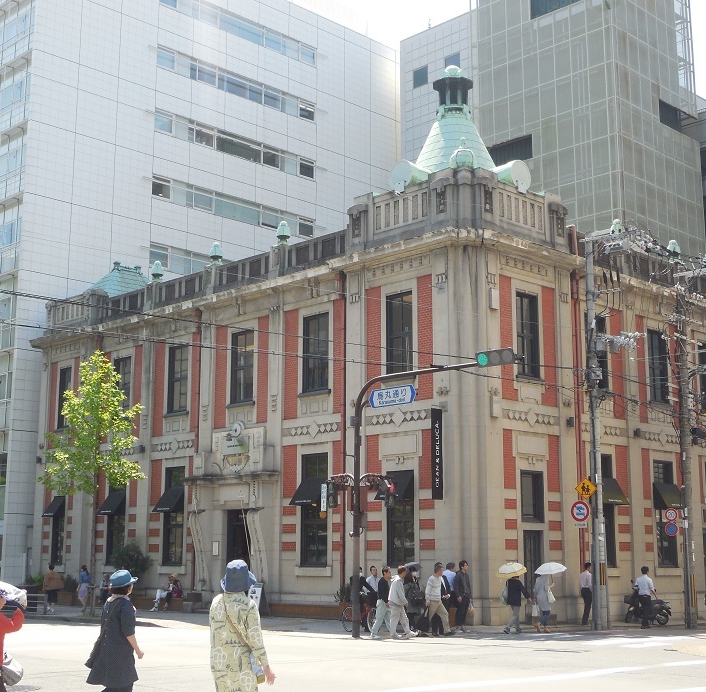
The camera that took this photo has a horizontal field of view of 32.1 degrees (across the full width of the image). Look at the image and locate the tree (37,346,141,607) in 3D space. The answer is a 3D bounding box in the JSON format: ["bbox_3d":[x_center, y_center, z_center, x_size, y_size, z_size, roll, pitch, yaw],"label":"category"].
[{"bbox_3d":[-8.242,4.318,39.367,3.253,8.481,3.186,0,-10,0],"label":"tree"}]

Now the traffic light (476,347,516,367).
[{"bbox_3d":[3.092,0.241,26.592,1.020,0.340,0.180,-10,-9,44],"label":"traffic light"}]

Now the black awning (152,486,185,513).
[{"bbox_3d":[-6.639,5.512,43.944,0.575,0.864,1.123,10,-15,-44],"label":"black awning"}]

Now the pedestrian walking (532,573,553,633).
[{"bbox_3d":[4.877,6.575,31.677,0.480,1.600,0.500,6,-12,-31],"label":"pedestrian walking"}]

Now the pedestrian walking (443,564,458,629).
[{"bbox_3d":[2.556,6.612,32.444,0.500,1.730,0.330,-7,-12,36],"label":"pedestrian walking"}]

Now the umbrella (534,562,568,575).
[{"bbox_3d":[4.933,5.538,30.501,0.840,0.290,0.840,-6,-10,-1],"label":"umbrella"}]

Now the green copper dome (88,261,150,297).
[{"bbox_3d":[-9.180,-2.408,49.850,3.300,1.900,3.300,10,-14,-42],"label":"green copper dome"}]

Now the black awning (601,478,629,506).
[{"bbox_3d":[8.200,4.589,38.955,1.350,0.860,0.580,10,-14,-44],"label":"black awning"}]

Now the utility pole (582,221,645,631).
[{"bbox_3d":[6.887,2.139,32.541,0.900,10.600,1.900,10,-15,-44],"label":"utility pole"}]

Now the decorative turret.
[{"bbox_3d":[3.239,-6.659,39.155,4.400,4.800,4.400,9,-14,-42],"label":"decorative turret"}]

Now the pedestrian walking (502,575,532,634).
[{"bbox_3d":[4.114,6.441,30.973,0.600,1.600,0.520,7,-12,-33],"label":"pedestrian walking"}]

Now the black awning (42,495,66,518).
[{"bbox_3d":[-11.310,6.084,46.383,0.520,0.792,1.020,10,-14,-42],"label":"black awning"}]

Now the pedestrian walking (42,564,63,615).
[{"bbox_3d":[-10.068,8.159,41.204,0.640,1.600,0.450,6,-12,-31],"label":"pedestrian walking"}]

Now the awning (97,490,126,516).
[{"bbox_3d":[-9.272,6.033,46.967,0.570,0.880,1.220,9,-14,-42],"label":"awning"}]

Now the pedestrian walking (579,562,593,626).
[{"bbox_3d":[6.530,6.960,34.359,0.420,1.753,0.500,7,-13,-34],"label":"pedestrian walking"}]

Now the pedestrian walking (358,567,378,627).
[{"bbox_3d":[0.254,6.443,31.234,0.550,1.610,0.520,-6,-12,31],"label":"pedestrian walking"}]

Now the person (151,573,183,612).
[{"bbox_3d":[-6.114,8.124,40.397,0.880,1.270,0.550,6,-12,-31],"label":"person"}]

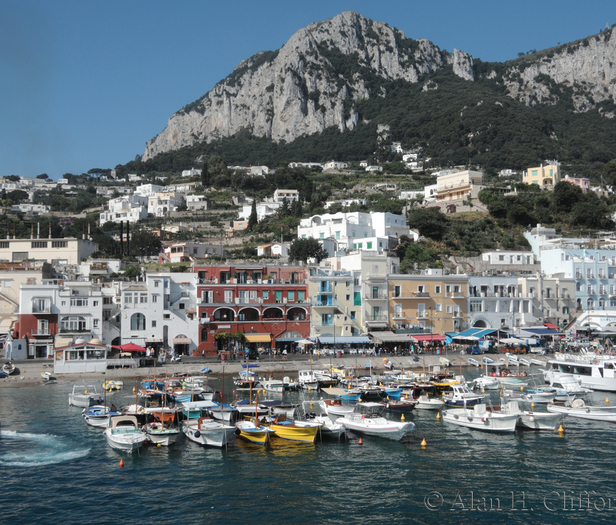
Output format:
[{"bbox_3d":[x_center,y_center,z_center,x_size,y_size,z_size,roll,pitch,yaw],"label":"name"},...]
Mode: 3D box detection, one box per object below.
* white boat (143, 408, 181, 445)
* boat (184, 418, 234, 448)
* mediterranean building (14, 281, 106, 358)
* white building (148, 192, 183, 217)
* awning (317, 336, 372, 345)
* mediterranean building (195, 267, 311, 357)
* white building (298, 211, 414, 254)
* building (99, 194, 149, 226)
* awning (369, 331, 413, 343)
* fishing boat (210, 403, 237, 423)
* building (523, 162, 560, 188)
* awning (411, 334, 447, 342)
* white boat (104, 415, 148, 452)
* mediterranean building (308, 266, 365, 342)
[{"bbox_3d":[-12.380,13.909,60.983,2.400,2.600,6.300,1,-4,-17],"label":"white boat"},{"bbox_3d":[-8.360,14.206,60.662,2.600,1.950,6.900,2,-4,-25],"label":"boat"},{"bbox_3d":[-48.726,10.960,139.112,16.000,14.800,10.000,1,-3,-18],"label":"mediterranean building"},{"bbox_3d":[-57.858,-23.872,287.847,10.000,9.300,10.000,-1,-3,19],"label":"white building"},{"bbox_3d":[7.410,15.592,141.549,10.100,1.496,2.800,1,-4,-11],"label":"awning"},{"bbox_3d":[-11.565,9.856,145.177,22.200,17.400,11.000,1,-3,-16],"label":"mediterranean building"},{"bbox_3d":[13.635,-8.518,206.385,22.000,11.819,24.000,-3,-5,40],"label":"white building"},{"bbox_3d":[-75.381,-21.168,289.700,19.500,11.000,9.500,-3,-4,38],"label":"building"},{"bbox_3d":[17.041,15.119,144.869,8.200,1.900,5.000,1,-3,-16],"label":"awning"},{"bbox_3d":[-8.729,15.162,73.052,2.300,1.650,6.000,1,-4,-20],"label":"fishing boat"},{"bbox_3d":[84.889,-31.367,256.191,11.300,8.400,8.000,-2,-4,27],"label":"building"},{"bbox_3d":[24.953,15.639,146.640,6.600,1.200,3.200,1,-3,-16],"label":"awning"},{"bbox_3d":[-15.130,14.048,59.568,2.500,2.150,6.100,1,-4,-21],"label":"white boat"},{"bbox_3d":[5.282,10.507,150.059,11.300,17.215,10.500,1,-4,-11],"label":"mediterranean building"}]

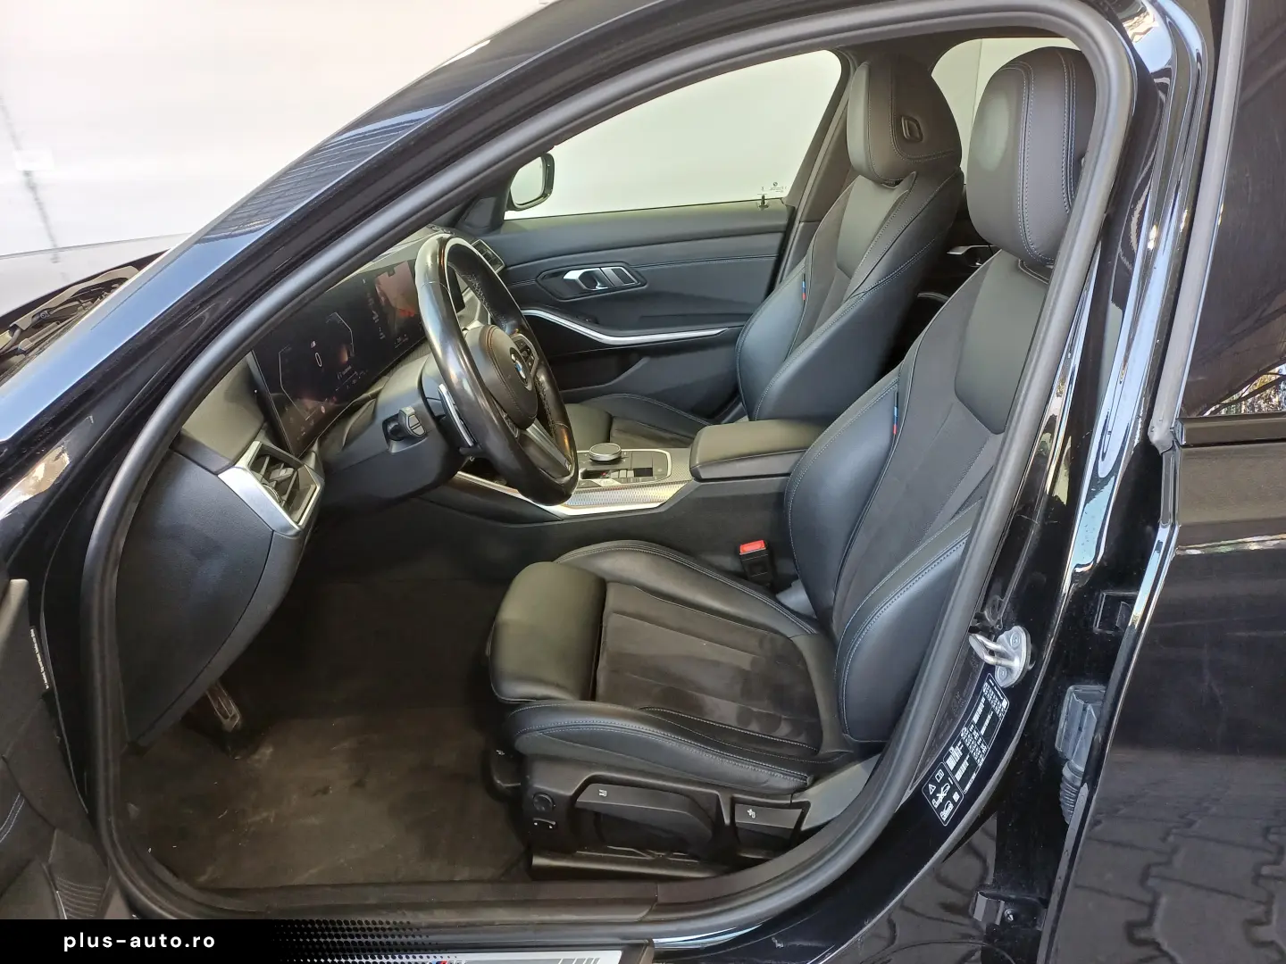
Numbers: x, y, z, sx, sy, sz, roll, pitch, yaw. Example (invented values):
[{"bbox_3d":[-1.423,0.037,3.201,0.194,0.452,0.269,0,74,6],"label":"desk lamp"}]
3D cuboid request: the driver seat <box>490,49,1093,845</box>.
[{"bbox_3d":[0.170,-0.042,1.191,0.788,0.923,0.546,-1,23,0],"label":"driver seat"}]

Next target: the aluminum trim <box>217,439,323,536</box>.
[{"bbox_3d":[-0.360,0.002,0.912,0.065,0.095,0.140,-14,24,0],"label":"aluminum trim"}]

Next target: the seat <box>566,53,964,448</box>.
[{"bbox_3d":[0.176,-0.358,1.885,0.788,0.920,0.546,-1,23,0],"label":"seat"}]

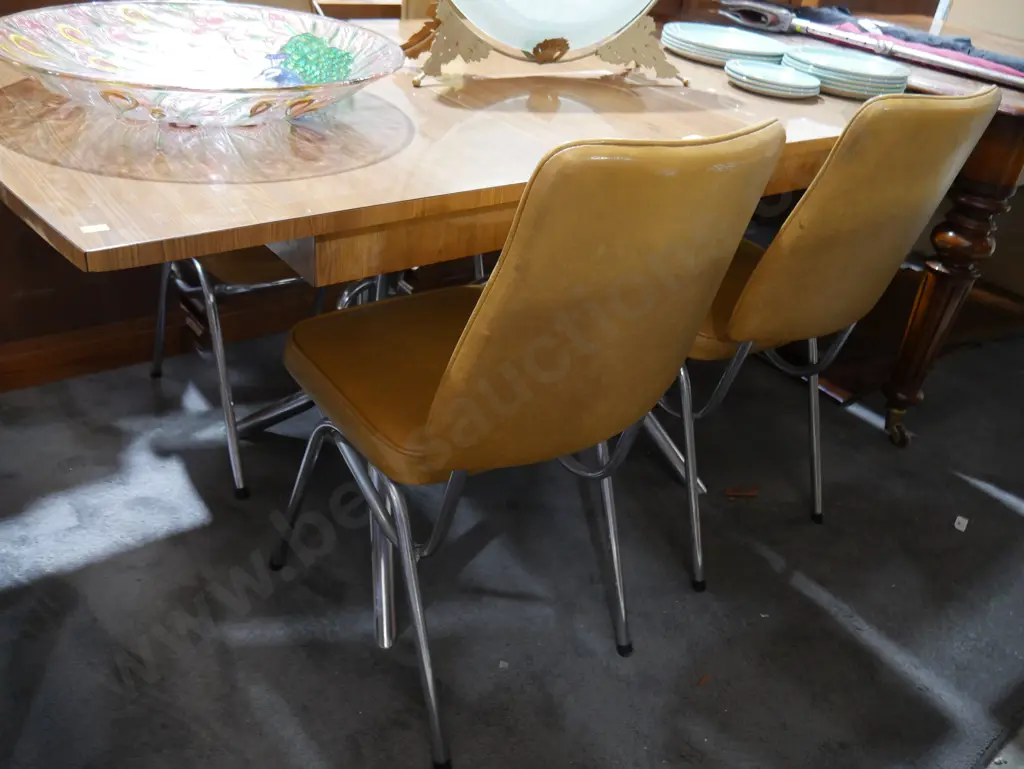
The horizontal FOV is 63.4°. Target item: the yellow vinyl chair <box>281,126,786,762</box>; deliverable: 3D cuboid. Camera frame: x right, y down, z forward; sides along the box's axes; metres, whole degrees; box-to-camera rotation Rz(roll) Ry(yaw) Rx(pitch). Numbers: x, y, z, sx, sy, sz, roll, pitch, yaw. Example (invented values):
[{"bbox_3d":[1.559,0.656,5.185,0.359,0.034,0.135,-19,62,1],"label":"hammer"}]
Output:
[{"bbox_3d":[-0.039,0.018,1.117,0.410,0.850,0.530,-19,41,-36],"label":"yellow vinyl chair"}]

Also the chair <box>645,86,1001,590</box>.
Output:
[{"bbox_3d":[0.387,-0.144,1.462,0.410,0.850,0.530,-18,40,-35],"label":"chair"}]

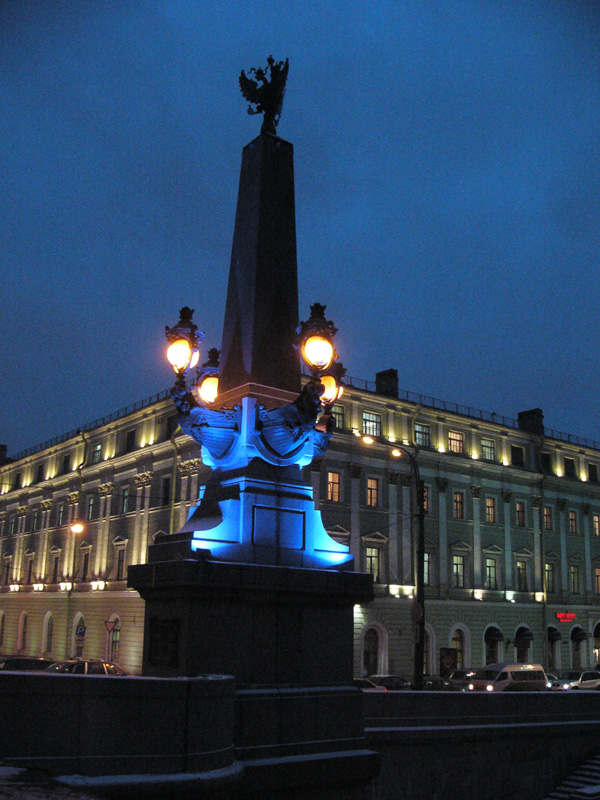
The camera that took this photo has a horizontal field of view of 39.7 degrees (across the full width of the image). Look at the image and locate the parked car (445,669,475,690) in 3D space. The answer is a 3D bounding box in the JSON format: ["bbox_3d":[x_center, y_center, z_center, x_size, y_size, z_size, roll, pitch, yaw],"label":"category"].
[{"bbox_3d":[10.939,18.621,54.694,4.550,1.740,1.820,13,-19,-36],"label":"parked car"}]

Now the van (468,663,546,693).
[{"bbox_3d":[12.879,17.589,51.715,5.350,2.270,1.880,13,-19,-36],"label":"van"}]

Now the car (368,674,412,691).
[{"bbox_3d":[4.850,17.324,49.905,4.250,1.460,1.720,13,-19,-36],"label":"car"}]

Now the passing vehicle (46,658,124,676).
[{"bbox_3d":[-9.700,11.870,35.500,4.450,1.500,1.750,14,-19,-38],"label":"passing vehicle"}]

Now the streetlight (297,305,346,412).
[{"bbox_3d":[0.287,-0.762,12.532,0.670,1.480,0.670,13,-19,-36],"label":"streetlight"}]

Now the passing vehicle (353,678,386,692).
[{"bbox_3d":[2.793,16.374,46.484,4.350,1.420,1.700,13,-19,-36],"label":"passing vehicle"}]

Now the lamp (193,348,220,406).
[{"bbox_3d":[-1.523,-0.367,14.847,0.610,1.120,0.610,1,-15,0],"label":"lamp"}]

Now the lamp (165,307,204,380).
[{"bbox_3d":[-1.787,-0.906,12.839,0.610,1.140,0.610,1,-15,0],"label":"lamp"}]

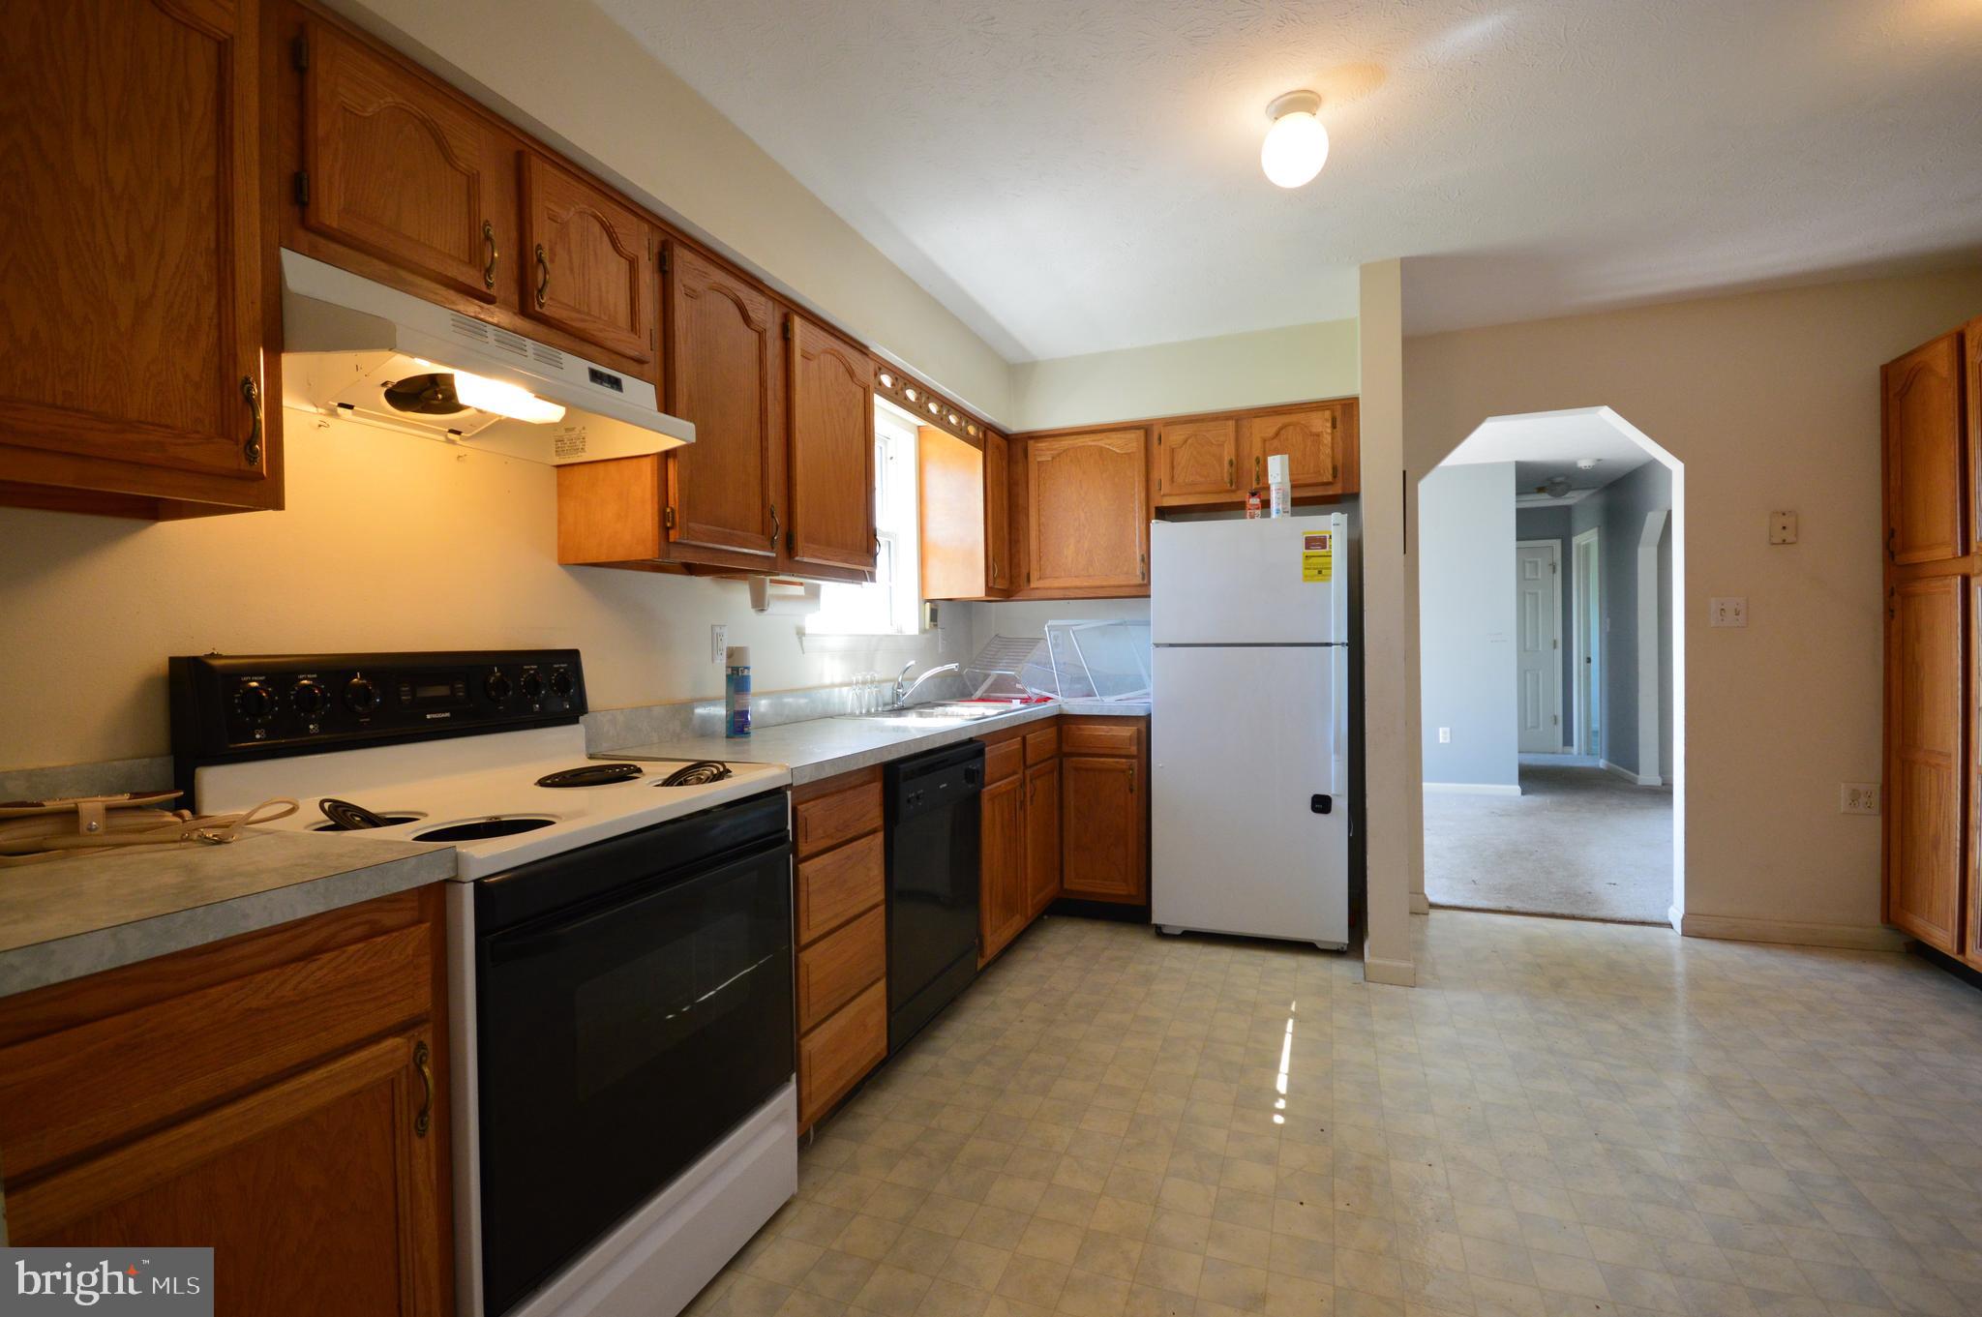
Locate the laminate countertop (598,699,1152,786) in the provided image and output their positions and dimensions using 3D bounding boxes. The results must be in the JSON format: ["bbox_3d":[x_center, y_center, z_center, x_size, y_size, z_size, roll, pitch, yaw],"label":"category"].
[{"bbox_3d":[-0.060,0.230,2.983,1.014,0.039,2.533,0,1,23],"label":"laminate countertop"}]

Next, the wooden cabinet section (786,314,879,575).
[{"bbox_3d":[-0.620,-0.631,2.614,0.318,0.709,0.455,0,1,23],"label":"wooden cabinet section"}]

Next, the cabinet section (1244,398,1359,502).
[{"bbox_3d":[1.320,-0.860,3.533,0.453,0.375,0.310,0,1,23],"label":"cabinet section"}]

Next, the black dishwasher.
[{"bbox_3d":[-0.405,0.695,2.536,0.610,0.850,0.610,0,1,23],"label":"black dishwasher"}]

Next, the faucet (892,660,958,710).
[{"bbox_3d":[-0.295,0.109,3.389,0.260,0.190,0.080,0,1,23],"label":"faucet"}]

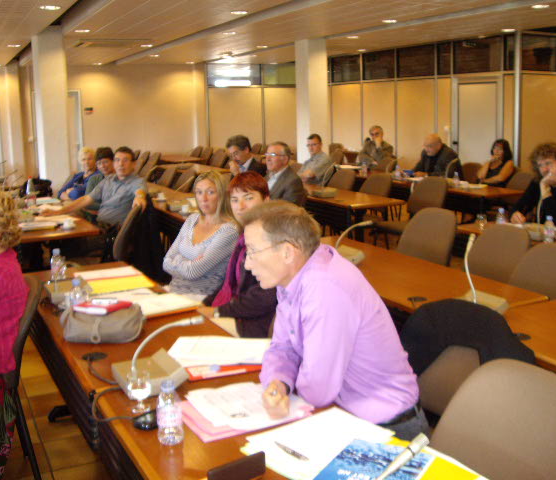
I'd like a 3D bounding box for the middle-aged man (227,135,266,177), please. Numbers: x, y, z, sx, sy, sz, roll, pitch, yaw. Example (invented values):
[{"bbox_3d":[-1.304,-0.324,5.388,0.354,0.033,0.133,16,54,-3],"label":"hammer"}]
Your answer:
[{"bbox_3d":[-0.382,-0.341,6.838,0.740,1.330,0.560,-7,12,-29],"label":"middle-aged man"}]

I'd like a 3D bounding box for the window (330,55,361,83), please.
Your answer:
[{"bbox_3d":[1.456,-3.660,15.136,0.060,0.580,1.180,-7,12,-26],"label":"window"}]

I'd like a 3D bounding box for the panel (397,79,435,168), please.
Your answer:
[{"bbox_3d":[2.550,-1.931,12.989,0.060,2.048,1.133,-6,11,-26],"label":"panel"}]

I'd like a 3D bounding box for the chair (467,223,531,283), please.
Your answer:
[{"bbox_3d":[1.014,0.398,3.822,0.580,0.910,0.490,-6,11,-26],"label":"chair"}]

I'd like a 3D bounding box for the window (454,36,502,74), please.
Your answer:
[{"bbox_3d":[3.162,-2.943,11.172,0.060,0.580,1.180,-6,11,-26],"label":"window"}]

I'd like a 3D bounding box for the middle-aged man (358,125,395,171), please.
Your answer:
[{"bbox_3d":[1.378,-0.979,10.226,0.560,1.320,0.700,8,14,41],"label":"middle-aged man"}]

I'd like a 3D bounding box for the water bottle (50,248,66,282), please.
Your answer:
[{"bbox_3d":[-1.105,0.131,3.524,0.066,0.163,0.066,-6,11,-26],"label":"water bottle"}]

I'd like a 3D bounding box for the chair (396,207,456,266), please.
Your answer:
[{"bbox_3d":[0.817,0.251,4.693,0.600,0.890,0.500,-7,12,-26],"label":"chair"}]

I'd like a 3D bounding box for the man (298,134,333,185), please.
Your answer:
[{"bbox_3d":[0.388,-0.635,8.564,0.720,1.280,0.540,-7,11,-28],"label":"man"}]

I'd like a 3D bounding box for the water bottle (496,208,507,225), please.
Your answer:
[{"bbox_3d":[1.456,-0.127,4.590,0.064,0.168,0.064,-7,12,-26],"label":"water bottle"}]

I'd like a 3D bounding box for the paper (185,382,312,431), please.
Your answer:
[{"bbox_3d":[-0.079,0.439,1.940,0.290,0.020,0.270,-6,11,-26],"label":"paper"}]

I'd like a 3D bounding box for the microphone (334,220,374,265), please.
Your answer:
[{"bbox_3d":[0.405,0.004,3.920,0.290,0.205,0.210,-6,11,-26],"label":"microphone"}]

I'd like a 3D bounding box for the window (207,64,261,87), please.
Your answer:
[{"bbox_3d":[-0.927,-3.428,14.640,1.220,0.460,0.060,-6,11,-26],"label":"window"}]

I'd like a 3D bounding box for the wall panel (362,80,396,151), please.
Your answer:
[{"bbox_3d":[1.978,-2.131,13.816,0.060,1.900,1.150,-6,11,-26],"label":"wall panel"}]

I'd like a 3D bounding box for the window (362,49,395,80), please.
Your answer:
[{"bbox_3d":[1.993,-3.471,14.064,0.060,0.580,1.180,-7,12,-26],"label":"window"}]

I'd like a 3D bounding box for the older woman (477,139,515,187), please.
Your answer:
[{"bbox_3d":[2.472,-0.563,8.174,0.700,1.220,0.480,-10,14,-41],"label":"older woman"}]

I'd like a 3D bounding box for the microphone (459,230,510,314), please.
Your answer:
[{"bbox_3d":[0.820,0.132,2.847,0.220,0.305,0.210,-6,11,-26],"label":"microphone"}]

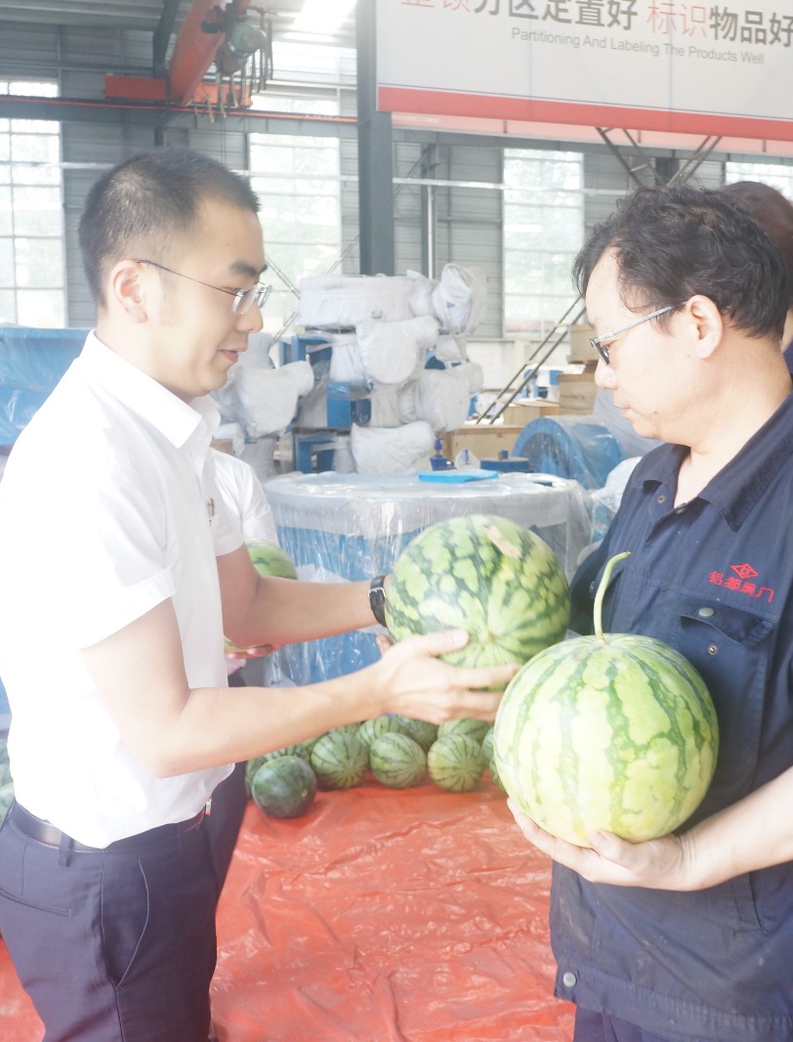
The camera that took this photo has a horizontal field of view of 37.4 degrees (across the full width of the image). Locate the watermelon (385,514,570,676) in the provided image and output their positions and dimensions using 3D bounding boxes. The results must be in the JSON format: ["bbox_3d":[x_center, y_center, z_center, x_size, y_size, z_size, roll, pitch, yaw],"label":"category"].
[{"bbox_3d":[0.087,0.085,1.260,0.203,0.192,0.200,0,5,4],"label":"watermelon"}]

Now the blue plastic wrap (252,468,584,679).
[{"bbox_3d":[0.135,0.273,5.901,1.560,0.970,1.500,0,5,1],"label":"blue plastic wrap"}]

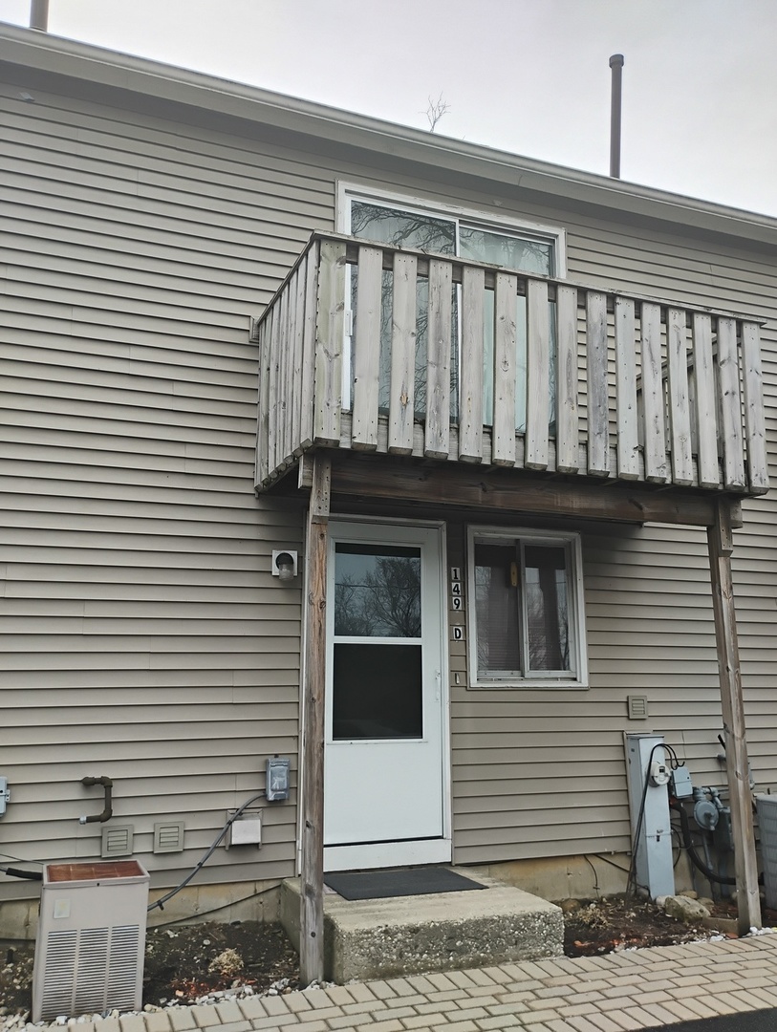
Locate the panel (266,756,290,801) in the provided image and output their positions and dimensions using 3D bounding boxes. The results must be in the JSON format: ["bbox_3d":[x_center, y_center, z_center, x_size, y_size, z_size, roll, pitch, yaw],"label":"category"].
[{"bbox_3d":[-0.671,1.587,5.050,0.135,0.245,0.090,4,-11,-21],"label":"panel"}]

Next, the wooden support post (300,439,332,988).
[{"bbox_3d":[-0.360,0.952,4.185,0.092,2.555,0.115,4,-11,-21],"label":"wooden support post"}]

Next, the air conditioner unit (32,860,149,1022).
[{"bbox_3d":[-1.352,1.901,3.803,0.450,0.560,0.410,4,-11,-21],"label":"air conditioner unit"}]

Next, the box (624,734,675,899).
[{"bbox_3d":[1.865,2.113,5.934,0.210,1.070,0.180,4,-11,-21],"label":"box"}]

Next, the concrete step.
[{"bbox_3d":[0.144,2.230,4.680,1.245,0.225,1.160,4,-11,-21],"label":"concrete step"}]

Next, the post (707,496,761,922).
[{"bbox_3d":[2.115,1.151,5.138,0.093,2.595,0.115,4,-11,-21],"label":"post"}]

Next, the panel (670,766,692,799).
[{"bbox_3d":[2.133,1.955,6.120,0.145,0.195,0.080,4,-11,-21],"label":"panel"}]

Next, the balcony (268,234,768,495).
[{"bbox_3d":[0.788,-0.708,5.407,3.025,1.180,1.300,4,-11,-21],"label":"balcony"}]

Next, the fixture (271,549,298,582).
[{"bbox_3d":[-0.646,0.310,5.282,0.162,0.195,0.125,4,-11,-21],"label":"fixture"}]

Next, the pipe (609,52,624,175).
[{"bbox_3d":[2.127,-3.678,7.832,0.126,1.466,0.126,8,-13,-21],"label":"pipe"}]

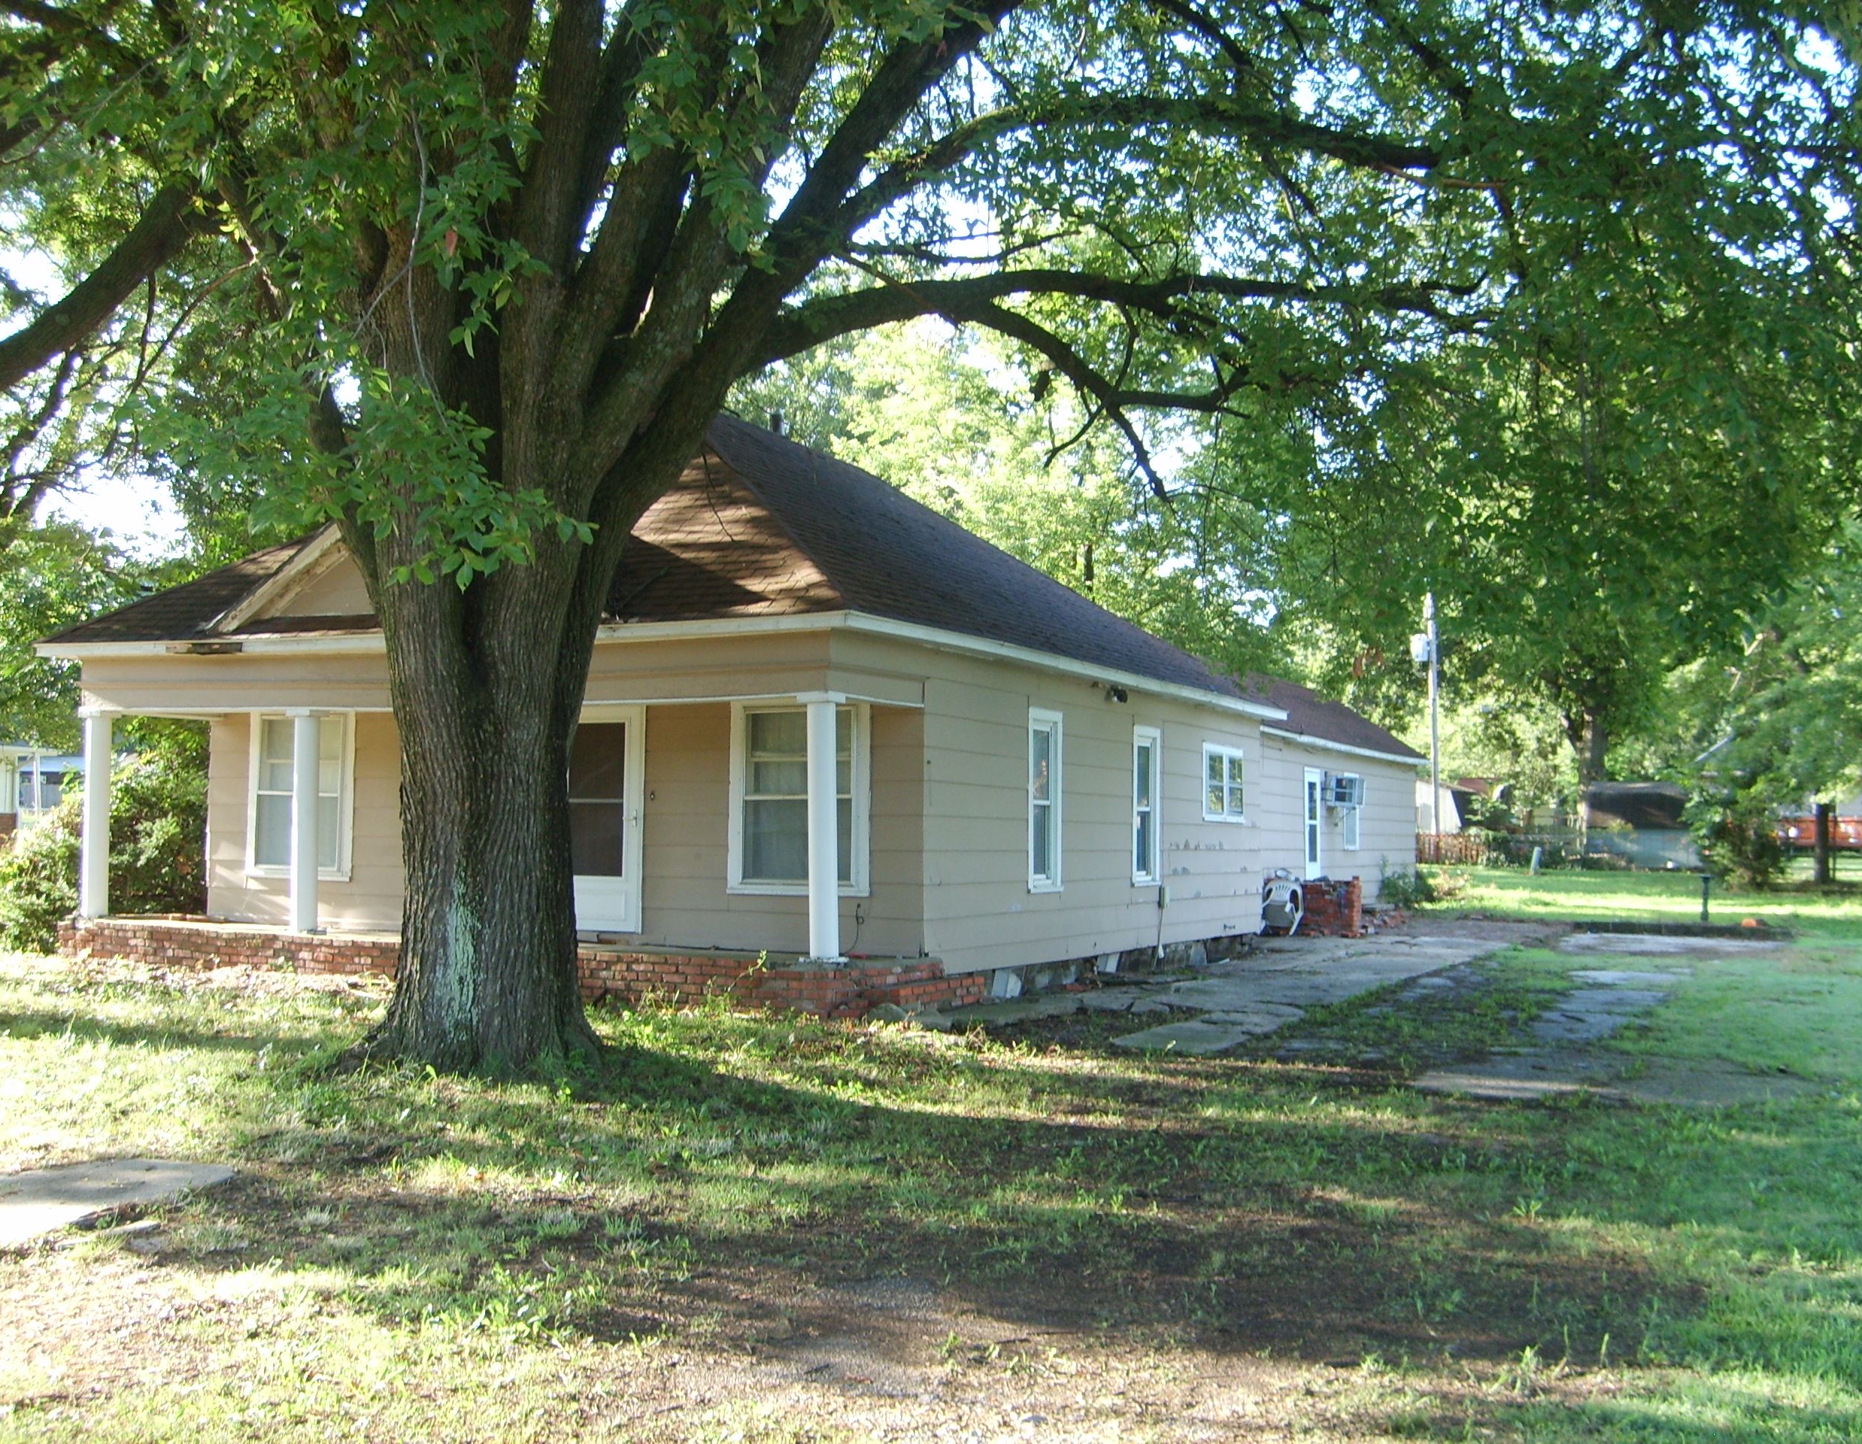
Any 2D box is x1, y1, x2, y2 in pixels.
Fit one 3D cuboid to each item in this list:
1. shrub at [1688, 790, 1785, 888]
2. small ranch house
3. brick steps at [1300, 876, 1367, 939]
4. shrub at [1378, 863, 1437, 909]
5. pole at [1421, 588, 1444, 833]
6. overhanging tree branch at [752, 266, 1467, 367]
[{"bbox_3d":[20.688,2.994,50.000,2.400,2.550,2.300,1,-3,0],"label":"shrub"},{"bbox_3d":[1.272,0.040,28.259,8.750,6.000,26.400,-1,-4,26],"label":"small ranch house"},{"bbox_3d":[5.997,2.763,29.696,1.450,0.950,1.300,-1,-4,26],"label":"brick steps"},{"bbox_3d":[9.122,3.141,37.300,1.100,0.900,1.000,1,-3,0],"label":"shrub"},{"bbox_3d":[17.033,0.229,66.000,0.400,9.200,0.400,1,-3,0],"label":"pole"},{"bbox_3d":[1.241,-2.675,12.800,4.800,0.800,1.300,1,-3,0],"label":"overhanging tree branch"}]

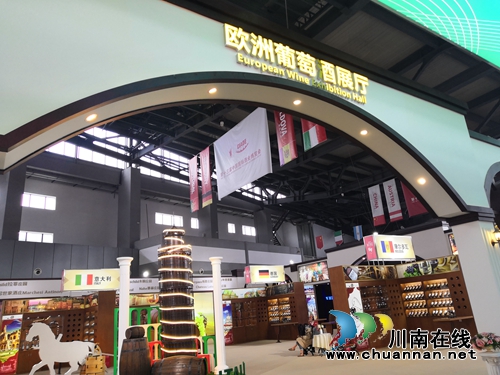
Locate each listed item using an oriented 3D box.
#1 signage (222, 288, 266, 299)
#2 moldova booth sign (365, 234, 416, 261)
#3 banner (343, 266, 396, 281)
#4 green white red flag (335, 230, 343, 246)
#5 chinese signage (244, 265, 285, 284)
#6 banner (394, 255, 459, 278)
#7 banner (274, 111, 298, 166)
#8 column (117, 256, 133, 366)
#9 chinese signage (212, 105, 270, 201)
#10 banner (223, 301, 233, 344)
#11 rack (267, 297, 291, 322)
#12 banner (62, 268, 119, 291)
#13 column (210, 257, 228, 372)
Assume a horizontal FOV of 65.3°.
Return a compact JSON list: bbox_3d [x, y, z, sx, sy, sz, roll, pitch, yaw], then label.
[{"bbox_3d":[-0.376,6.580,24.086,3.550,0.594,0.060,9,-23,-36],"label":"signage"},{"bbox_3d":[5.899,2.539,16.280,2.544,0.972,0.506,8,-22,-34],"label":"moldova booth sign"},{"bbox_3d":[5.269,3.697,16.783,3.724,0.594,0.060,9,-23,-36],"label":"banner"},{"bbox_3d":[9.426,5.441,41.445,0.040,1.524,0.991,9,-23,-36],"label":"green white red flag"},{"bbox_3d":[0.948,5.239,23.387,2.560,0.980,0.506,8,-22,-34],"label":"chinese signage"},{"bbox_3d":[6.670,3.071,14.806,0.060,0.539,2.541,8,-22,-35],"label":"banner"},{"bbox_3d":[1.510,-2.646,16.861,0.030,3.365,1.114,8,-22,-35],"label":"banner"},{"bbox_3d":[-3.055,3.296,9.497,0.419,3.110,0.419,1,-19,-18],"label":"column"},{"bbox_3d":[-0.414,-1.383,17.834,0.080,3.040,4.151,9,-23,-36],"label":"chinese signage"},{"bbox_3d":[-1.343,7.935,22.784,0.828,2.480,0.050,9,-23,-36],"label":"banner"},{"bbox_3d":[1.782,7.042,22.308,0.300,1.260,1.928,8,-22,-35],"label":"rack"},{"bbox_3d":[-8.345,4.916,20.719,2.932,1.070,0.535,9,-23,-36],"label":"banner"},{"bbox_3d":[-0.984,3.823,11.851,0.410,3.392,0.410,-4,-18,-1],"label":"column"}]

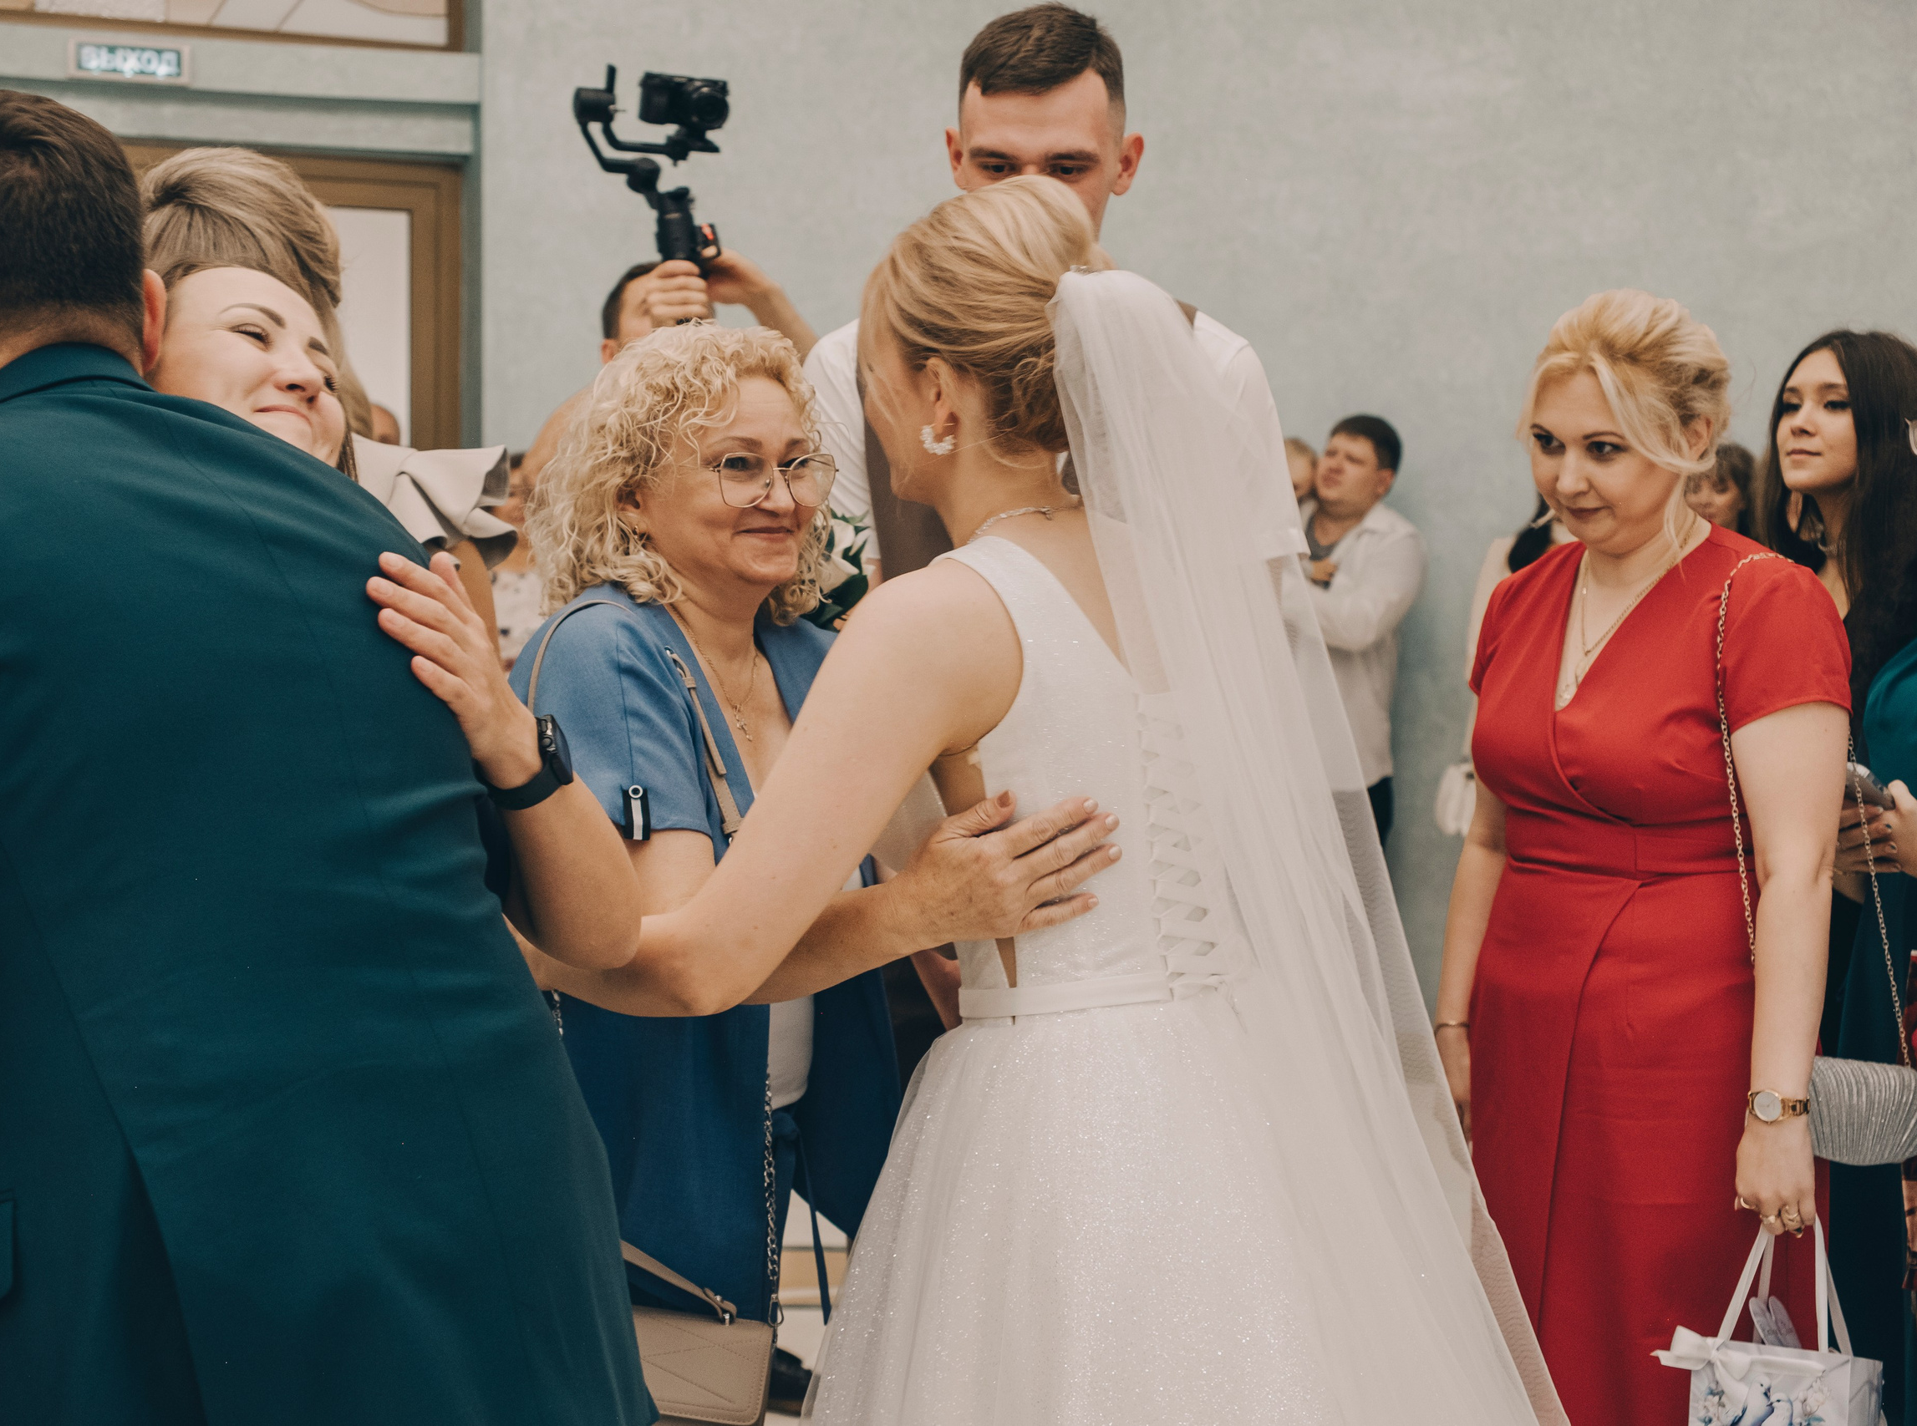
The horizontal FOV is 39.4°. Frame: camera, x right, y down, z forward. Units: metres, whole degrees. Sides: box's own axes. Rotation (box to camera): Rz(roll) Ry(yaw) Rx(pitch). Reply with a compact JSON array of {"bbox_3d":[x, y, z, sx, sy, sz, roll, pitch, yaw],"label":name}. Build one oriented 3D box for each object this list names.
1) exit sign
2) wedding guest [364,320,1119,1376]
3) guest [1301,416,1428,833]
[{"bbox_3d":[-2.100,-1.650,6.780,0.305,0.103,0.030,-1,3,-21],"label":"exit sign"},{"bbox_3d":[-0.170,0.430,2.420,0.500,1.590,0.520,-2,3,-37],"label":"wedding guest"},{"bbox_3d":[0.940,0.160,6.600,0.540,1.780,0.420,3,3,45],"label":"guest"}]

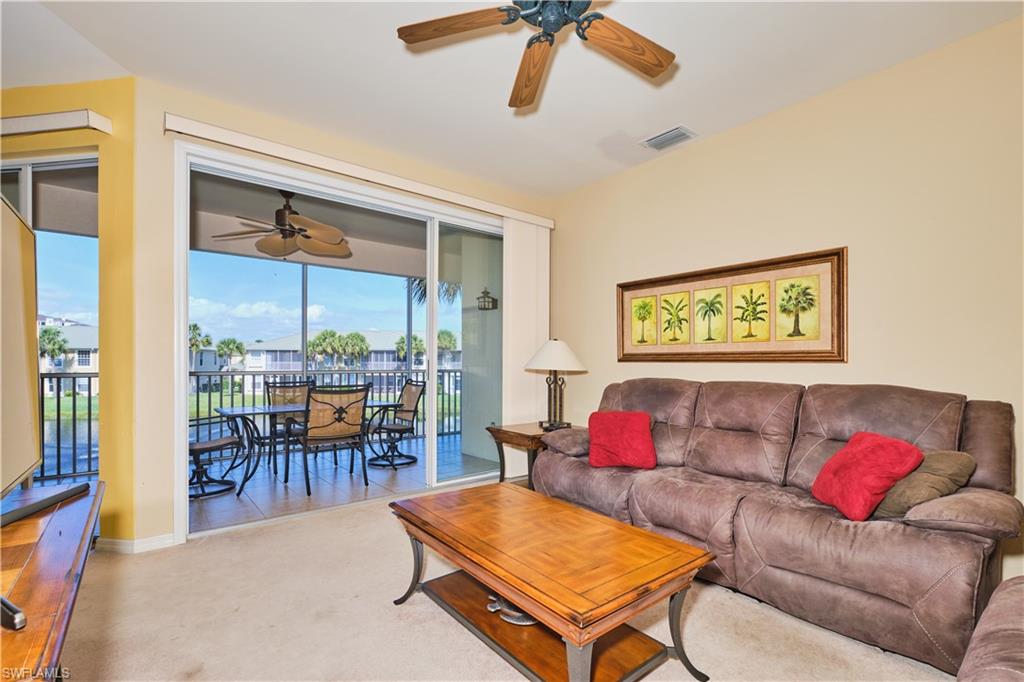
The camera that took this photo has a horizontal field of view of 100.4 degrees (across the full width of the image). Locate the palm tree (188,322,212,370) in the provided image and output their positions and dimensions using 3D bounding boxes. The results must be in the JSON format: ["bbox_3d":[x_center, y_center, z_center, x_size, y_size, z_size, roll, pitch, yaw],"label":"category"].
[{"bbox_3d":[-40.100,2.190,54.000,3.500,9.200,3.500,1,-2,-37],"label":"palm tree"}]

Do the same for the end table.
[{"bbox_3d":[0.235,1.055,3.760,0.700,0.580,0.600,1,-2,-40],"label":"end table"}]

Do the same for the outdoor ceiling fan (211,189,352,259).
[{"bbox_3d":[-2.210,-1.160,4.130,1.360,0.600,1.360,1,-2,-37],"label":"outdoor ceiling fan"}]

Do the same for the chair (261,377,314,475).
[{"bbox_3d":[-2.385,0.921,4.730,0.620,0.930,0.720,1,-2,-37],"label":"chair"}]

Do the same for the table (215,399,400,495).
[{"bbox_3d":[-2.012,1.018,4.366,1.670,0.720,0.970,1,-2,-37],"label":"table"}]

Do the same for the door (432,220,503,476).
[{"bbox_3d":[-0.376,0.112,4.140,0.900,2.460,0.060,1,-2,-37],"label":"door"}]

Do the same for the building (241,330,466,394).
[{"bbox_3d":[-21.500,2.830,66.000,33.000,9.200,15.000,0,-2,-6],"label":"building"}]

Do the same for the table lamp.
[{"bbox_3d":[0.370,0.370,3.690,0.520,0.780,0.520,0,-2,0],"label":"table lamp"}]

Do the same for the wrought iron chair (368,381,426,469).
[{"bbox_3d":[-1.330,0.922,4.970,0.730,0.950,0.620,1,-2,-37],"label":"wrought iron chair"}]

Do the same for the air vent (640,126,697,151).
[{"bbox_3d":[1.227,-1.591,3.343,0.210,0.030,0.355,1,-2,-40],"label":"air vent"}]

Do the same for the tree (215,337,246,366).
[{"bbox_3d":[-33.700,3.200,51.000,3.600,6.900,3.600,1,-2,-37],"label":"tree"}]

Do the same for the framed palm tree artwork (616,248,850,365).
[{"bbox_3d":[1.500,-0.195,3.250,0.045,0.710,1.700,1,-2,-40],"label":"framed palm tree artwork"}]

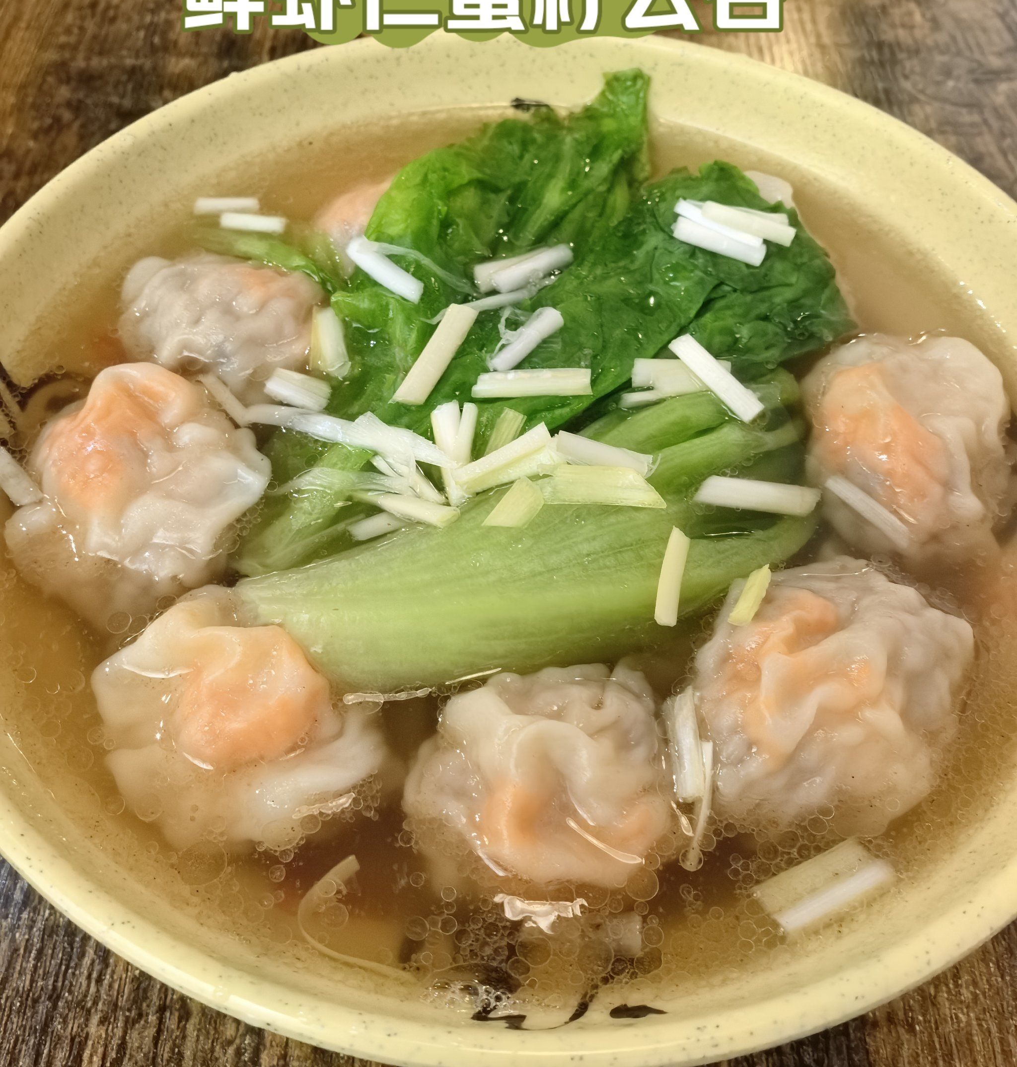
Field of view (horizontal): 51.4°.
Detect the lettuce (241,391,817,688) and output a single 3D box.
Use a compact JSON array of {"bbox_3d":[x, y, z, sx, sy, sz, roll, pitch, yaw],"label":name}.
[{"bbox_3d":[0.004,0.000,0.199,0.111,0.032,0.057,-11,57,-8],"label":"lettuce"}]

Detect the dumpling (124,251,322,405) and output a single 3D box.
[{"bbox_3d":[-0.063,-0.045,0.234,0.044,0.032,0.033,2,57,0],"label":"dumpling"}]

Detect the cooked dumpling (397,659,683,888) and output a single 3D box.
[{"bbox_3d":[0.005,0.040,0.177,0.045,0.034,0.038,2,57,0],"label":"cooked dumpling"}]

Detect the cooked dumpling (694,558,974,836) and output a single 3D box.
[{"bbox_3d":[0.057,0.028,0.187,0.048,0.038,0.050,2,57,0],"label":"cooked dumpling"}]

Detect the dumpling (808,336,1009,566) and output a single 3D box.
[{"bbox_3d":[0.083,-0.018,0.222,0.041,0.041,0.052,2,57,0],"label":"dumpling"}]

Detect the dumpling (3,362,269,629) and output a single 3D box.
[{"bbox_3d":[-0.072,-0.008,0.208,0.049,0.042,0.057,2,57,0],"label":"dumpling"}]

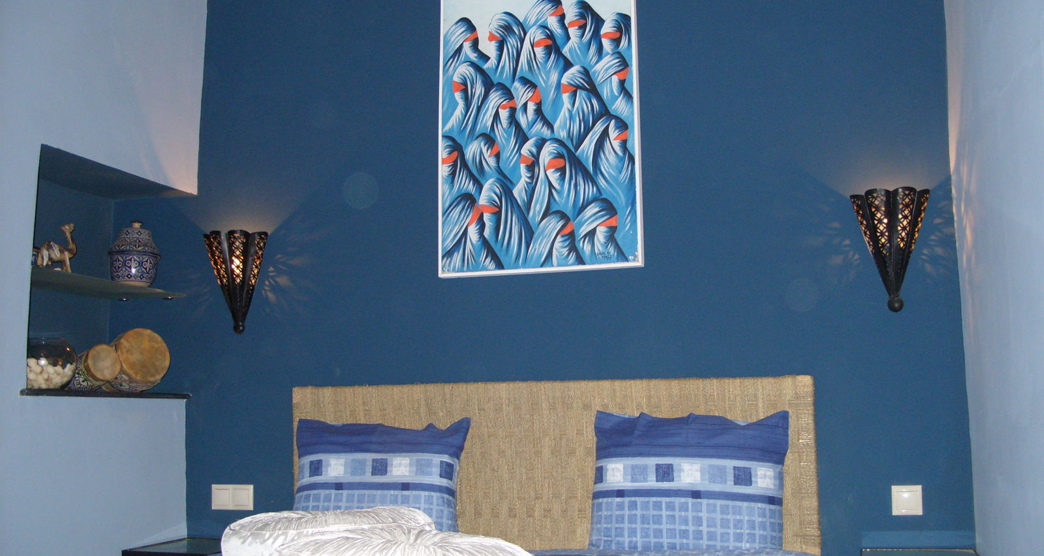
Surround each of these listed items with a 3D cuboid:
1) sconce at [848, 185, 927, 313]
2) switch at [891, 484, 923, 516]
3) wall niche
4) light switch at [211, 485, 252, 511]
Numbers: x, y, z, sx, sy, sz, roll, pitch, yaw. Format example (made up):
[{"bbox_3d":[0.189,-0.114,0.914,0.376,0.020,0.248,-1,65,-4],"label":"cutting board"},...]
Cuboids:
[{"bbox_3d":[1.069,-0.081,3.309,0.217,0.350,0.110,-3,-7,16],"label":"sconce"},{"bbox_3d":[1.099,0.634,3.269,0.082,0.083,0.011,-3,-7,16],"label":"switch"},{"bbox_3d":[-1.420,0.023,3.631,0.355,0.710,0.830,-3,-7,16],"label":"wall niche"},{"bbox_3d":[-0.969,0.738,3.852,0.154,0.083,0.011,-3,-7,16],"label":"light switch"}]

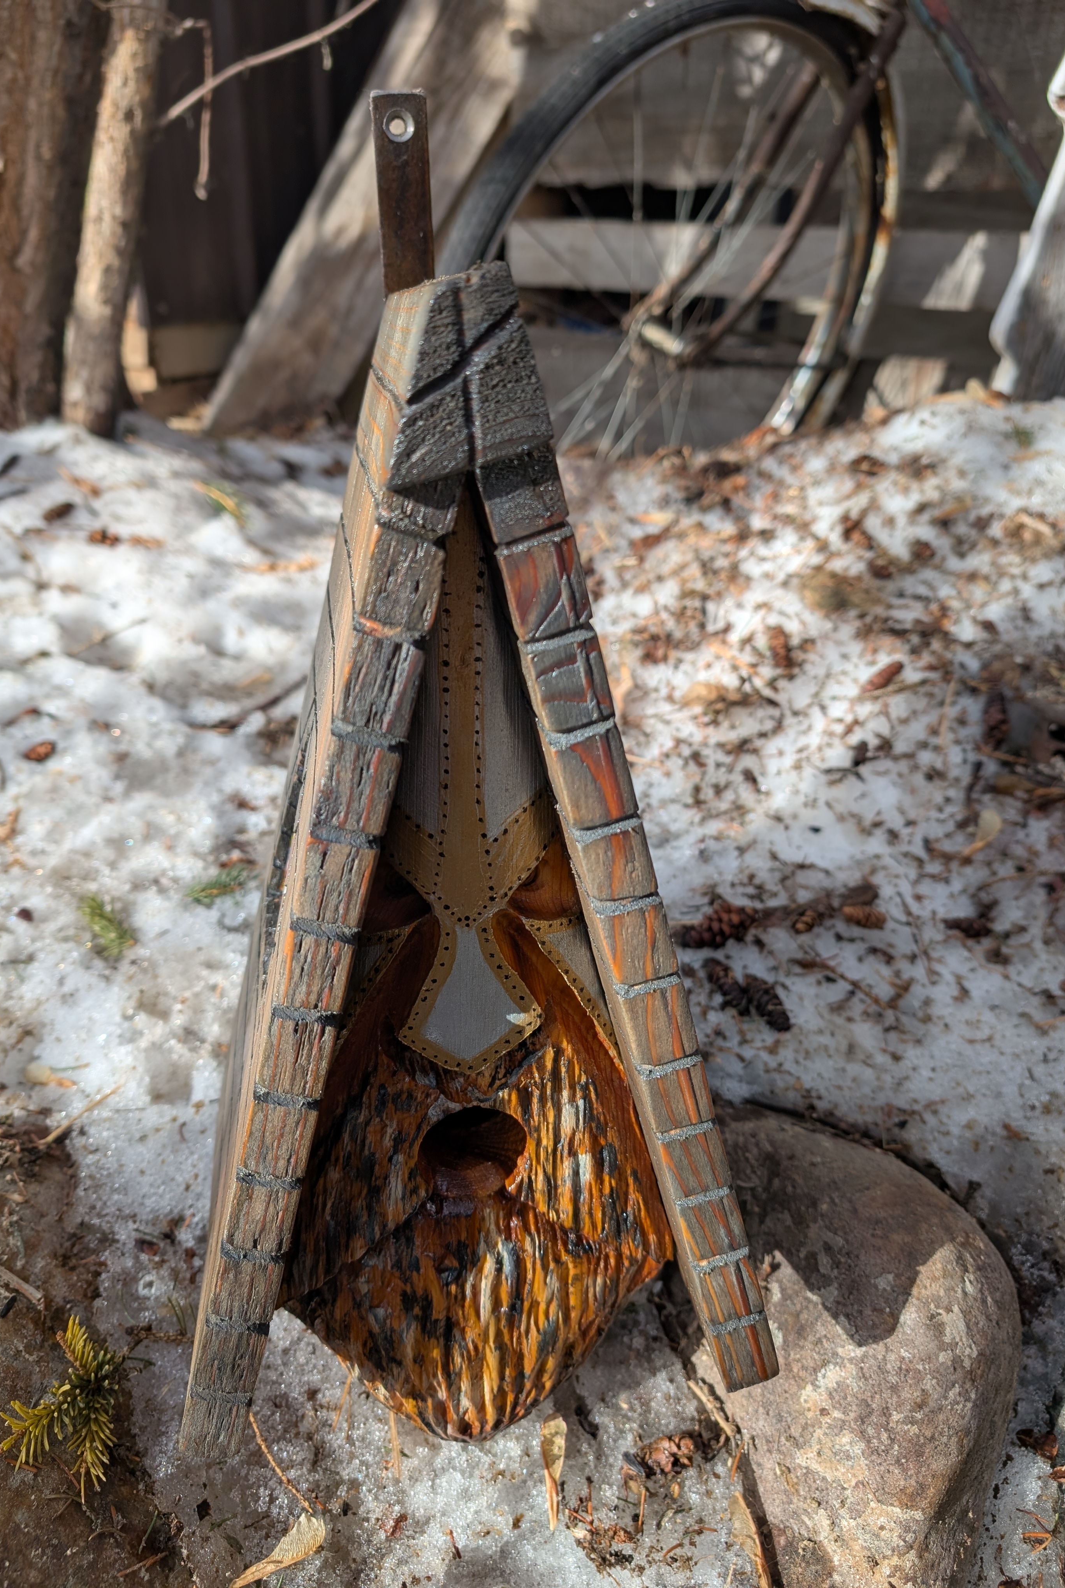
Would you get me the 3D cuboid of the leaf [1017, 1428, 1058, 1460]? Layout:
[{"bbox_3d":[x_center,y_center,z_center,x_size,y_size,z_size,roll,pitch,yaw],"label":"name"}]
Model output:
[{"bbox_3d":[0.188,0.242,0.410,0.015,0.005,0.008,20,33,32],"label":"leaf"}]

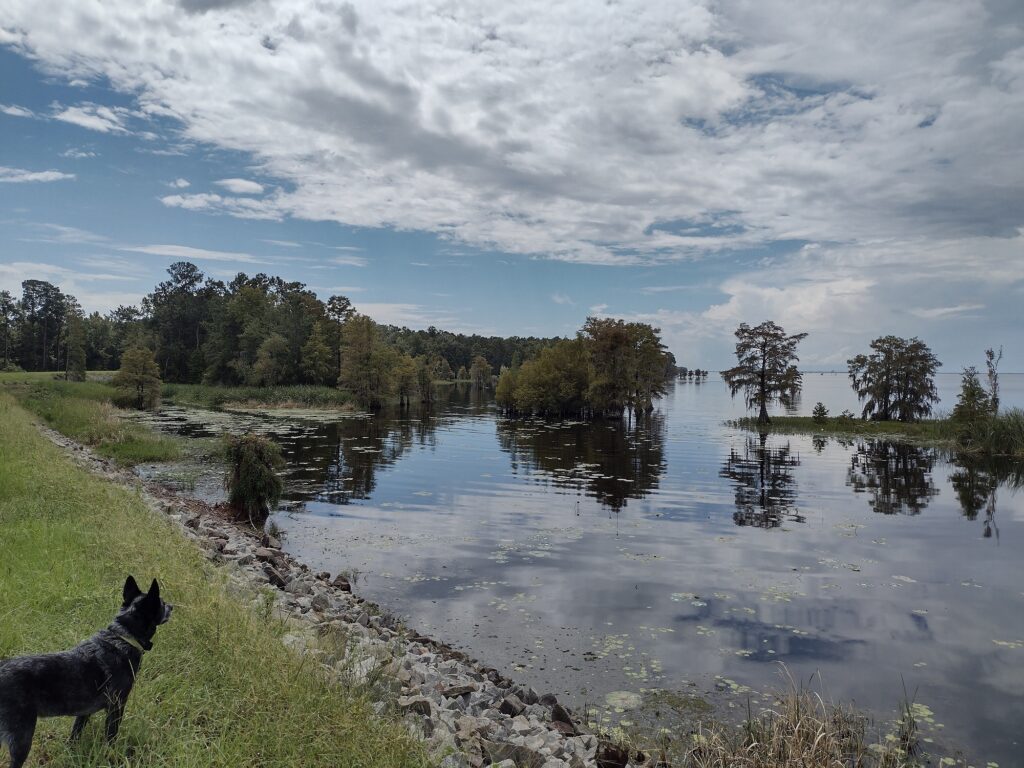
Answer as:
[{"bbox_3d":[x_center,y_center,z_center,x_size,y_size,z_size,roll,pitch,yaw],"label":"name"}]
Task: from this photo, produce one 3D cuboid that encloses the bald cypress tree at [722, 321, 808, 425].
[{"bbox_3d":[15.870,-0.720,50.000,5.300,6.500,5.000,0,1,0],"label":"bald cypress tree"}]

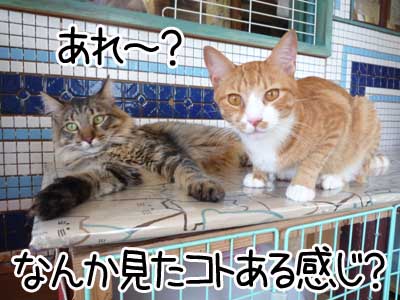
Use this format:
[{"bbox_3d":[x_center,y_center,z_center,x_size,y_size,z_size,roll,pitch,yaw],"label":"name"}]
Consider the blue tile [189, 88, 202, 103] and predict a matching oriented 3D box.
[{"bbox_3d":[-0.014,-0.167,0.886,0.045,0.045,0.006,-2,6,-25],"label":"blue tile"}]

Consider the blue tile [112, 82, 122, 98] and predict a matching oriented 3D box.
[{"bbox_3d":[-0.221,-0.156,0.750,0.043,0.044,0.006,-1,6,-25],"label":"blue tile"}]

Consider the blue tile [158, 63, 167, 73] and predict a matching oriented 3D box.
[{"bbox_3d":[-0.110,-0.235,0.833,0.025,0.025,0.006,-2,6,-25],"label":"blue tile"}]

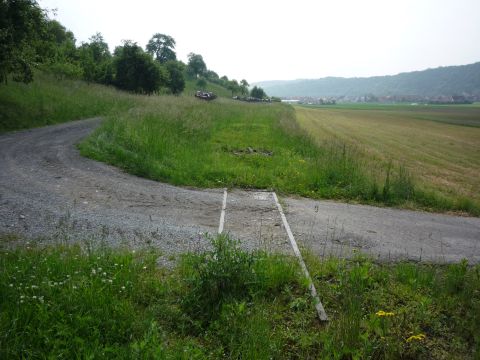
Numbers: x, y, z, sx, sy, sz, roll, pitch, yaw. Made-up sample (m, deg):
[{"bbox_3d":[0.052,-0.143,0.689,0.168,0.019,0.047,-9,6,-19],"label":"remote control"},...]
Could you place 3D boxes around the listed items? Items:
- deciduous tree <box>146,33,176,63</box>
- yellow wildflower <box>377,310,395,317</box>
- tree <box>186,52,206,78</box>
[{"bbox_3d":[-22.115,-36.624,125.000,8.400,10.000,8.400,0,10,0],"label":"deciduous tree"},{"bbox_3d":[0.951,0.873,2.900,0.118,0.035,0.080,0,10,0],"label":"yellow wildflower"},{"bbox_3d":[-13.235,-34.838,135.000,6.100,7.800,6.100,0,10,0],"label":"tree"}]

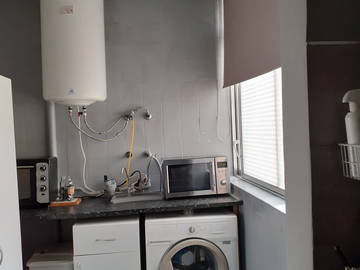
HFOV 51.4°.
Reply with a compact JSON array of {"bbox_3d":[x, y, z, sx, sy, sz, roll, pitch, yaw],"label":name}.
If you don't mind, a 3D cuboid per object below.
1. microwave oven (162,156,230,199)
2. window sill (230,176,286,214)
[{"bbox_3d":[0.086,0.290,2.753,0.453,0.257,0.350,-3,2,-9],"label":"microwave oven"},{"bbox_3d":[0.465,0.366,2.373,0.129,0.035,1.235,-3,2,-9],"label":"window sill"}]

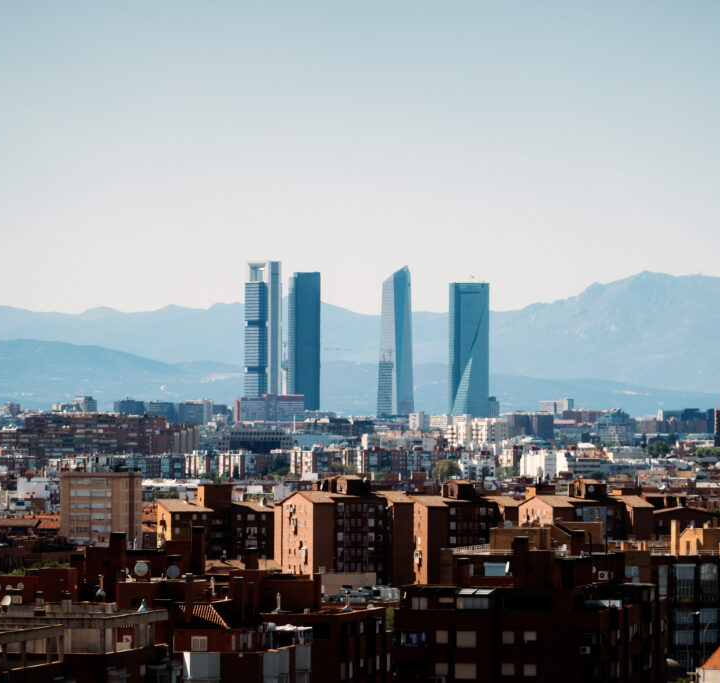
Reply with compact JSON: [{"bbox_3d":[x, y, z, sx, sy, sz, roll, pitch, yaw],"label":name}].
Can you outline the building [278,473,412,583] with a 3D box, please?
[{"bbox_3d":[-3.000,38.210,1100.000,22.800,25.000,14.500,1,-1,-31],"label":"building"}]

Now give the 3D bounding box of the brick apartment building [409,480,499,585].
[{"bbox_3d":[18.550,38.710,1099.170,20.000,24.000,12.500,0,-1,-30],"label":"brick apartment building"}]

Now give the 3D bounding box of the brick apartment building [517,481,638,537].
[{"bbox_3d":[44.190,39.240,1115.000,22.200,24.000,14.000,1,-1,-29],"label":"brick apartment building"}]

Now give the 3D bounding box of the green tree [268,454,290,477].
[{"bbox_3d":[-46.040,71.280,3254.170,12.500,12.700,12.500,0,-1,0],"label":"green tree"}]

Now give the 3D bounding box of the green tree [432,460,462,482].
[{"bbox_3d":[43.330,65.860,2850.000,15.800,12.500,15.000,0,-1,0],"label":"green tree"}]

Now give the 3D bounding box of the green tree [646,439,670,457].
[{"bbox_3d":[181.010,65.070,3450.000,14.000,12.500,13.500,0,-1,0],"label":"green tree"}]

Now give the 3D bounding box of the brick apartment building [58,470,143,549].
[{"bbox_3d":[-62.470,43.670,1375.000,18.500,24.500,14.000,0,-1,7],"label":"brick apartment building"}]

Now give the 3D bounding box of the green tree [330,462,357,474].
[{"bbox_3d":[-9.140,71.970,3150.000,14.000,10.500,13.000,0,-1,0],"label":"green tree"}]

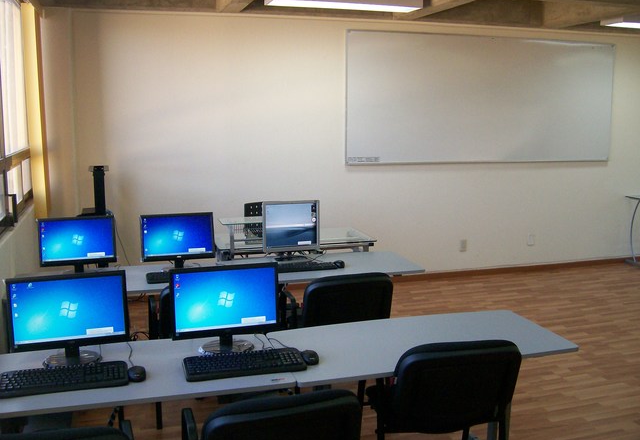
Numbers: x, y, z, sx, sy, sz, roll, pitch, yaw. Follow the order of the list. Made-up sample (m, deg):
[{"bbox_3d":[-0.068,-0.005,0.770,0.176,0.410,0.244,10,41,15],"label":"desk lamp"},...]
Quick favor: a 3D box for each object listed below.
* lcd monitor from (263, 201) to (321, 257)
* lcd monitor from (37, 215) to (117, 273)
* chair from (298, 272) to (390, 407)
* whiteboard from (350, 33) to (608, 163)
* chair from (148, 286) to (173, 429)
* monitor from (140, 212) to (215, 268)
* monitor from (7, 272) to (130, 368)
[{"bbox_3d":[-0.185,0.062,4.175,0.363,0.382,0.200,-2,10,-12],"label":"lcd monitor"},{"bbox_3d":[-1.419,0.145,3.803,0.432,0.338,0.200,-3,11,-18],"label":"lcd monitor"},{"bbox_3d":[0.091,0.652,3.867,0.585,0.820,0.580,-3,11,-16],"label":"chair"},{"bbox_3d":[1.656,-1.171,6.370,2.960,1.230,0.035,-3,11,-16],"label":"whiteboard"},{"bbox_3d":[-0.648,0.685,3.650,0.585,0.820,0.580,-3,11,-16],"label":"chair"},{"bbox_3d":[-0.864,0.123,3.944,0.433,0.336,0.200,-3,11,-16],"label":"monitor"},{"bbox_3d":[-0.961,0.375,2.483,0.440,0.348,0.200,-4,11,-21],"label":"monitor"}]

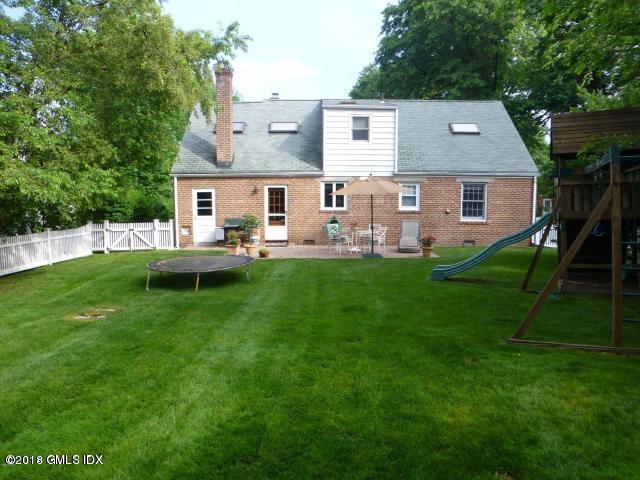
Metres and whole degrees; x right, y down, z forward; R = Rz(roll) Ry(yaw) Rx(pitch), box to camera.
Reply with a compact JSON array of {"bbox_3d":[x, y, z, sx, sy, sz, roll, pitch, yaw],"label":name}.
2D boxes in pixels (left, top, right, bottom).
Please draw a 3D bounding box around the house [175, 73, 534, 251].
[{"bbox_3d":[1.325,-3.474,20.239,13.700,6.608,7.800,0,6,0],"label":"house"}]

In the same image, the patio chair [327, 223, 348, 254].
[{"bbox_3d":[0.600,-0.034,15.040,0.580,0.930,0.520,4,7,30],"label":"patio chair"}]

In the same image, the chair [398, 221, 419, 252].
[{"bbox_3d":[3.110,-0.145,15.581,0.760,1.030,1.350,0,6,0],"label":"chair"}]

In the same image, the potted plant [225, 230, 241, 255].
[{"bbox_3d":[-2.820,0.098,14.451,0.520,0.800,0.500,0,6,0],"label":"potted plant"}]

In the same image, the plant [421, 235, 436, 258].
[{"bbox_3d":[3.460,0.156,14.206,0.500,0.740,0.480,0,6,0],"label":"plant"}]

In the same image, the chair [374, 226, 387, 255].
[{"bbox_3d":[1.950,-0.008,14.942,0.550,0.900,0.480,4,7,30],"label":"chair"}]

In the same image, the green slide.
[{"bbox_3d":[3.990,0.111,10.226,2.650,1.700,0.580,2,7,17],"label":"green slide"}]

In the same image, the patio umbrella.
[{"bbox_3d":[1.640,-0.773,14.051,2.620,2.620,2.620,0,6,0],"label":"patio umbrella"}]

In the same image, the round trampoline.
[{"bbox_3d":[-2.990,0.790,11.127,2.660,0.440,2.660,-2,6,0],"label":"round trampoline"}]

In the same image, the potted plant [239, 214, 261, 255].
[{"bbox_3d":[-2.330,-0.217,14.567,0.720,1.400,0.720,0,6,0],"label":"potted plant"}]

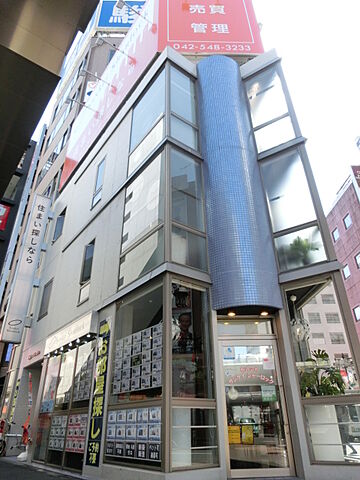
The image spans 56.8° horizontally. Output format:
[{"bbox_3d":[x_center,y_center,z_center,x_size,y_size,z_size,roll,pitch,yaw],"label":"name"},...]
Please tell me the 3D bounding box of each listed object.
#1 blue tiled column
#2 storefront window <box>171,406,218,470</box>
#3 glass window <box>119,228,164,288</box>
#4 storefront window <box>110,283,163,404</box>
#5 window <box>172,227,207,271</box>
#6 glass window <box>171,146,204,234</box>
[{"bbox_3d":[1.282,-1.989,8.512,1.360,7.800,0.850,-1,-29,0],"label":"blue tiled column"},{"bbox_3d":[0.224,3.029,5.123,0.895,0.809,0.100,19,-35,-32],"label":"storefront window"},{"bbox_3d":[-0.891,0.477,7.455,0.090,0.880,1.890,19,-35,-32],"label":"glass window"},{"bbox_3d":[-0.835,1.964,6.306,0.100,1.986,1.891,20,-36,-32],"label":"storefront window"},{"bbox_3d":[0.176,0.185,6.741,0.910,0.807,0.100,19,-35,-32],"label":"window"},{"bbox_3d":[0.153,-1.149,7.499,0.943,2.026,0.100,19,-35,-32],"label":"glass window"}]

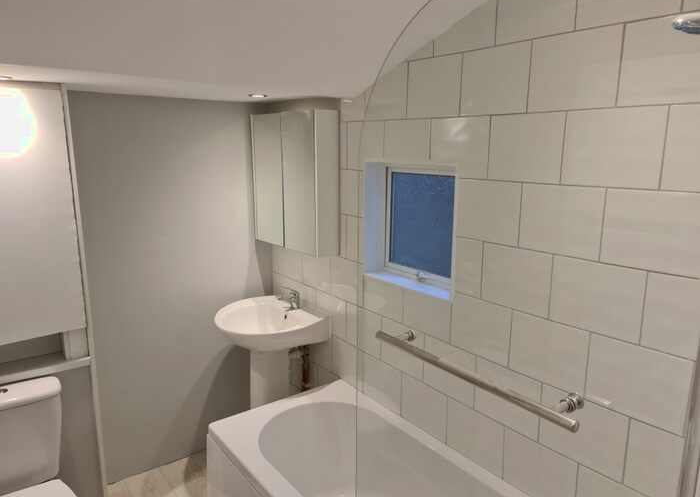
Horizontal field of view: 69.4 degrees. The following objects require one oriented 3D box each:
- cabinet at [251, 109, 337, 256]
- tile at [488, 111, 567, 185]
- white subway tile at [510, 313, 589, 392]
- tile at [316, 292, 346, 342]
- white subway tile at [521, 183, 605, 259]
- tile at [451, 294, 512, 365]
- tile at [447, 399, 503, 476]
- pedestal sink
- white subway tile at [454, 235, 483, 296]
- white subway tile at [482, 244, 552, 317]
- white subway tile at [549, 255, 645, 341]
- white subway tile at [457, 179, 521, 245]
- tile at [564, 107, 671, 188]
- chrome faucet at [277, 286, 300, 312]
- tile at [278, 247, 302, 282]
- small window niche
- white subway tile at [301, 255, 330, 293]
[{"bbox_3d":[-0.281,-0.331,2.497,0.123,0.655,0.615,-8,14,-36],"label":"cabinet"},{"bbox_3d":[0.517,-0.296,1.489,0.010,0.197,0.249,-8,14,-36],"label":"tile"},{"bbox_3d":[0.591,0.309,1.507,0.010,0.197,0.249,-8,14,-36],"label":"white subway tile"},{"bbox_3d":[-0.090,0.323,2.475,0.010,0.199,0.253,-8,14,-36],"label":"tile"},{"bbox_3d":[0.593,-0.081,1.428,0.010,0.197,0.249,-8,14,-36],"label":"white subway tile"},{"bbox_3d":[0.445,0.271,1.729,0.010,0.199,0.253,-8,14,-36],"label":"tile"},{"bbox_3d":[0.445,0.664,1.804,0.010,0.199,0.253,-8,14,-36],"label":"tile"},{"bbox_3d":[-0.419,0.736,2.542,0.495,0.857,0.560,-8,14,-36],"label":"pedestal sink"},{"bbox_3d":[0.405,0.064,1.714,0.010,0.197,0.116,-8,14,-36],"label":"white subway tile"},{"bbox_3d":[0.521,0.094,1.590,0.010,0.199,0.253,-8,14,-36],"label":"white subway tile"},{"bbox_3d":[0.666,0.134,1.370,0.010,0.197,0.249,-8,14,-36],"label":"white subway tile"},{"bbox_3d":[0.449,-0.122,1.648,0.010,0.199,0.253,-8,14,-36],"label":"white subway tile"},{"bbox_3d":[0.667,-0.256,1.291,0.010,0.197,0.249,-8,14,-36],"label":"tile"},{"bbox_3d":[-0.306,0.249,2.509,0.125,0.128,0.050,-8,14,-36],"label":"chrome faucet"},{"bbox_3d":[-0.318,0.065,2.737,0.010,0.199,0.253,-8,14,-36],"label":"tile"},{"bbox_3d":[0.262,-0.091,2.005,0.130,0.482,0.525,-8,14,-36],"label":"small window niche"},{"bbox_3d":[-0.161,0.106,2.497,0.010,0.197,0.249,-8,14,-36],"label":"white subway tile"}]

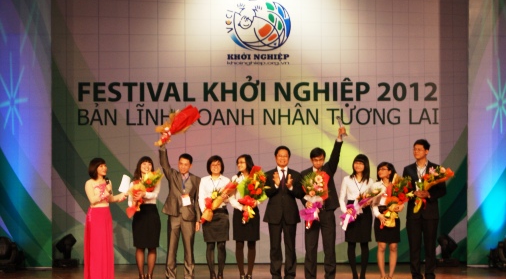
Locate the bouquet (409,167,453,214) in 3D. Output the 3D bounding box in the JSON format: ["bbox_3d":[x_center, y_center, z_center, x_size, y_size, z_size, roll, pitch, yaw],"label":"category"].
[{"bbox_3d":[2.144,0.595,13.970,0.300,0.650,0.250,48,8,25],"label":"bouquet"}]

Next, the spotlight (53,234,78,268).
[{"bbox_3d":[-2.582,1.537,15.920,0.320,0.450,0.340,1,2,14],"label":"spotlight"}]

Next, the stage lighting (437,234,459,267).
[{"bbox_3d":[2.698,1.537,15.950,0.320,0.450,0.340,0,2,-14],"label":"stage lighting"}]

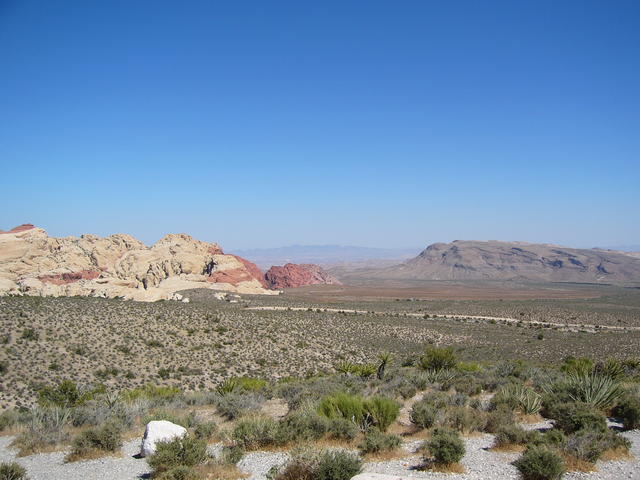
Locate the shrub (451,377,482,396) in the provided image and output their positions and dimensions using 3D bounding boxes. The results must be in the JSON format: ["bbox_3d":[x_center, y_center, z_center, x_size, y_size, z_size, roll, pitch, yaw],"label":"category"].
[{"bbox_3d":[3.787,3.769,16.727,0.811,0.481,0.693,0,-1,0],"label":"shrub"}]

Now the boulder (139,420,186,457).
[{"bbox_3d":[-2.507,3.154,10.366,0.722,0.525,0.613,0,-1,0],"label":"boulder"}]

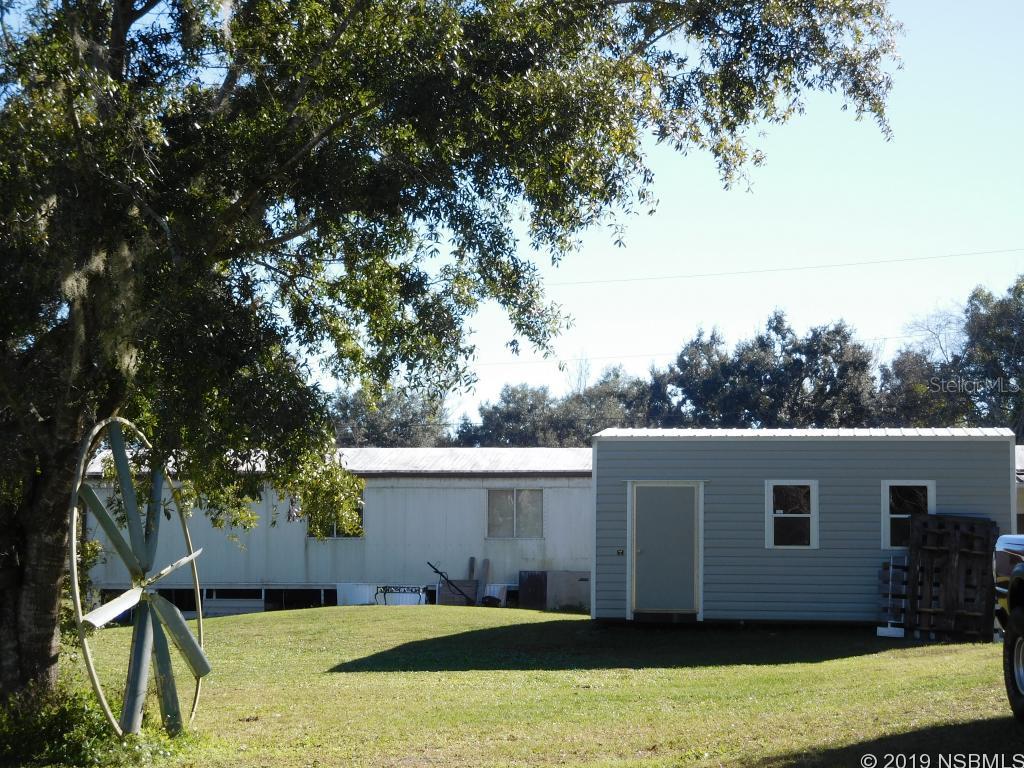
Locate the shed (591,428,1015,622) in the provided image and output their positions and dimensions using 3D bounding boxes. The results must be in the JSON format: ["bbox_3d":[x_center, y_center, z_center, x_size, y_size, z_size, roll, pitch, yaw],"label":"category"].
[{"bbox_3d":[4.458,2.163,31.532,6.062,2.967,3.541,0,-6,10],"label":"shed"}]

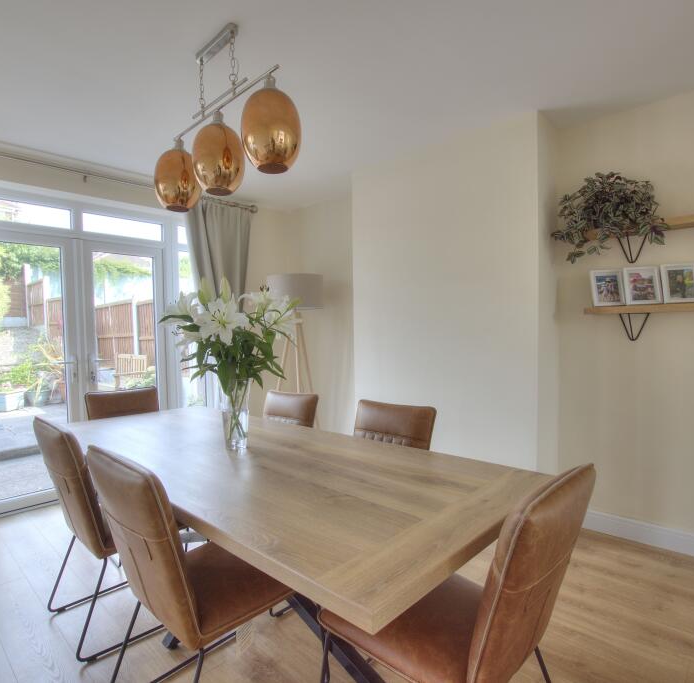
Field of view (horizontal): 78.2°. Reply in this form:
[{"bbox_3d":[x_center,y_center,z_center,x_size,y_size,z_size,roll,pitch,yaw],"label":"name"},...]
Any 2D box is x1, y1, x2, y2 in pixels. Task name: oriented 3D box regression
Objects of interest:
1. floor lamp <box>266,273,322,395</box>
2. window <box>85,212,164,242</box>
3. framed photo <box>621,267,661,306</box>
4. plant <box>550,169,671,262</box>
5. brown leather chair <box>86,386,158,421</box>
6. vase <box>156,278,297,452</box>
[{"bbox_3d":[-0.441,0.316,3.611,0.530,1.760,0.520,-1,2,-7],"label":"floor lamp"},{"bbox_3d":[-1.853,-0.941,3.535,0.050,0.150,0.610,1,3,45],"label":"window"},{"bbox_3d":[1.662,-0.309,2.403,0.162,0.215,0.020,0,-12,23],"label":"framed photo"},{"bbox_3d":[1.506,-0.677,2.420,0.450,0.390,0.300,1,3,42],"label":"plant"},{"bbox_3d":[-1.449,0.803,2.884,0.470,0.890,0.580,-3,3,-40],"label":"brown leather chair"},{"bbox_3d":[-0.563,0.107,1.970,0.580,0.760,0.500,-2,2,-16],"label":"vase"}]

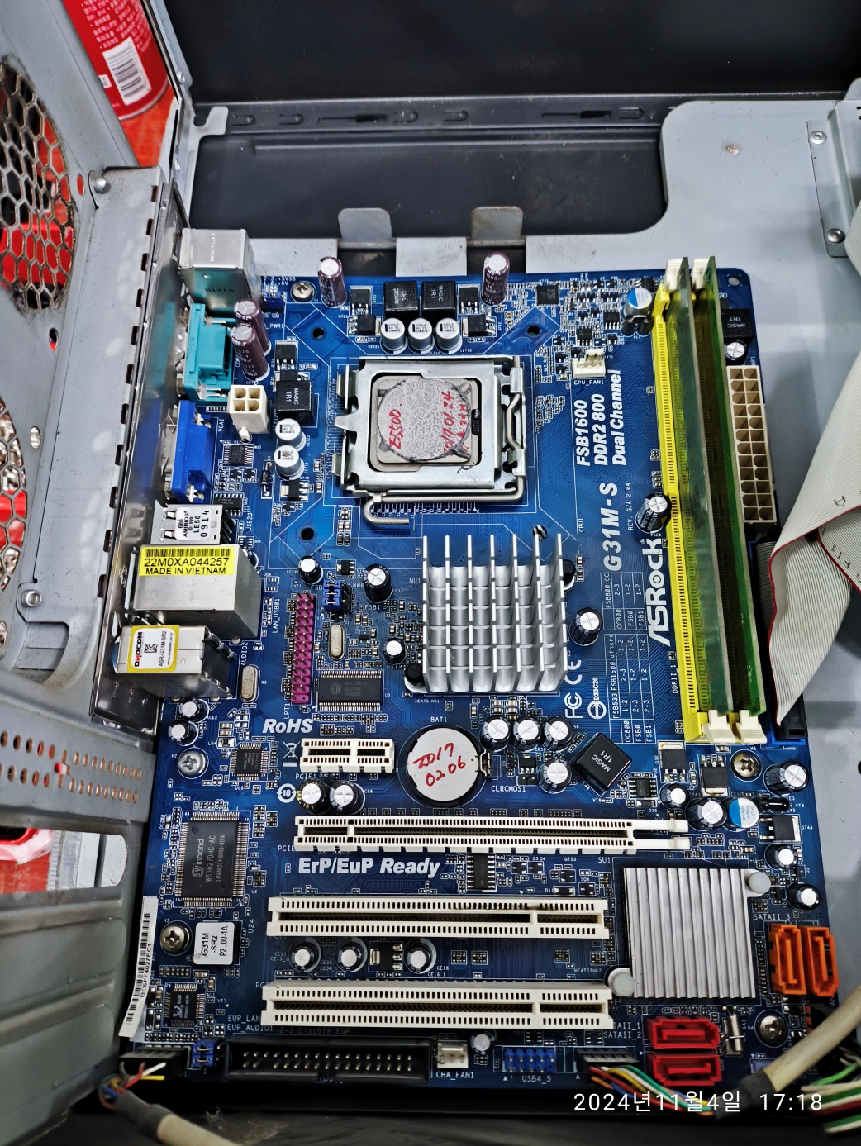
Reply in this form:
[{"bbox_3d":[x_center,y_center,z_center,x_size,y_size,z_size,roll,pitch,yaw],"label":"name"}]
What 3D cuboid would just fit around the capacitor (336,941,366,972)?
[{"bbox_3d":[-0.021,0.101,0.217,0.006,0.007,0.006,0,72,1],"label":"capacitor"}]

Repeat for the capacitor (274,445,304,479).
[{"bbox_3d":[-0.045,-0.035,0.261,0.008,0.008,0.008,0,73,1],"label":"capacitor"}]

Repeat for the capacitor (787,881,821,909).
[{"bbox_3d":[0.098,0.085,0.217,0.006,0.006,0.006,0,72,1],"label":"capacitor"}]

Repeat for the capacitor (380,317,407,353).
[{"bbox_3d":[-0.012,-0.078,0.272,0.008,0.008,0.008,0,72,3],"label":"capacitor"}]

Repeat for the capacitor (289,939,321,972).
[{"bbox_3d":[-0.033,0.101,0.219,0.006,0.007,0.006,0,73,1],"label":"capacitor"}]

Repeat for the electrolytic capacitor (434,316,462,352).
[{"bbox_3d":[0.006,-0.078,0.271,0.008,0.008,0.008,0,72,1],"label":"electrolytic capacitor"}]

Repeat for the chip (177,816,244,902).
[{"bbox_3d":[-0.059,0.078,0.225,0.018,0.003,0.024,0,72,1],"label":"chip"}]

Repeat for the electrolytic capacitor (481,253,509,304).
[{"bbox_3d":[0.021,-0.097,0.273,0.008,0.018,0.008,0,72,1],"label":"electrolytic capacitor"}]

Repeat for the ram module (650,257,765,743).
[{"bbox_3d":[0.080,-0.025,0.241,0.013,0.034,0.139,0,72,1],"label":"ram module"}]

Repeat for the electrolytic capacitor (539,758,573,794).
[{"bbox_3d":[0.034,0.055,0.226,0.008,0.011,0.008,0,72,1],"label":"electrolytic capacitor"}]

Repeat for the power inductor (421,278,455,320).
[{"bbox_3d":[0.003,-0.092,0.277,0.011,0.005,0.011,0,72,1],"label":"power inductor"}]

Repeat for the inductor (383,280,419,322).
[{"bbox_3d":[-0.010,-0.090,0.277,0.011,0.009,0.011,0,73,1],"label":"inductor"}]

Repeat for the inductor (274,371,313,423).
[{"bbox_3d":[-0.043,-0.055,0.267,0.011,0.008,0.010,0,72,1],"label":"inductor"}]

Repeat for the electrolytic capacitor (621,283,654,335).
[{"bbox_3d":[0.068,-0.088,0.272,0.008,0.009,0.008,0,72,1],"label":"electrolytic capacitor"}]

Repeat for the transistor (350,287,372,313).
[{"bbox_3d":[-0.024,-0.093,0.281,0.007,0.002,0.010,0,72,1],"label":"transistor"}]

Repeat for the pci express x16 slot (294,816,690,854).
[{"bbox_3d":[0.016,0.070,0.222,0.103,0.011,0.009,0,72,3],"label":"pci express x16 slot"}]

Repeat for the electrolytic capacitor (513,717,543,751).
[{"bbox_3d":[0.027,0.045,0.233,0.008,0.012,0.008,0,73,1],"label":"electrolytic capacitor"}]

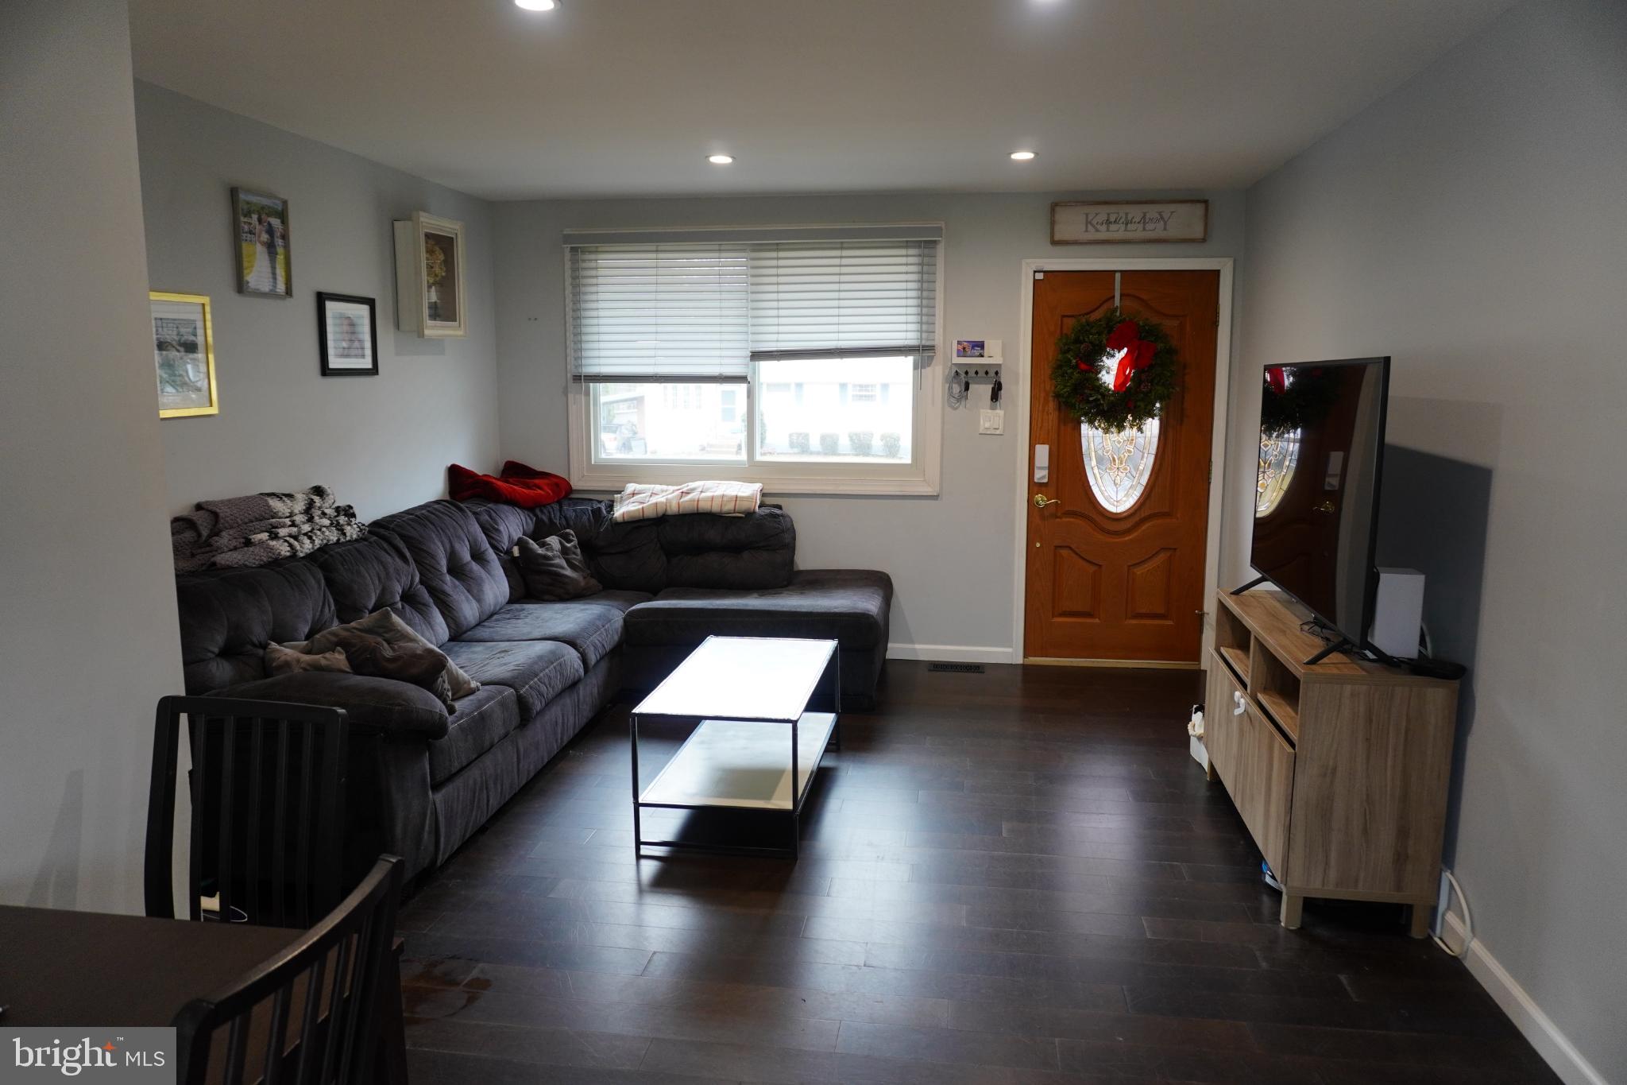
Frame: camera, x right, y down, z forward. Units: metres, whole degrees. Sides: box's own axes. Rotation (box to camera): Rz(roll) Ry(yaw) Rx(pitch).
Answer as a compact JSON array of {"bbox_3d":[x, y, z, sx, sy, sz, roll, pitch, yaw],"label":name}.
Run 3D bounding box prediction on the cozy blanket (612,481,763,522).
[{"bbox_3d":[-0.654,-0.219,5.652,0.760,0.185,0.390,2,9,9],"label":"cozy blanket"}]

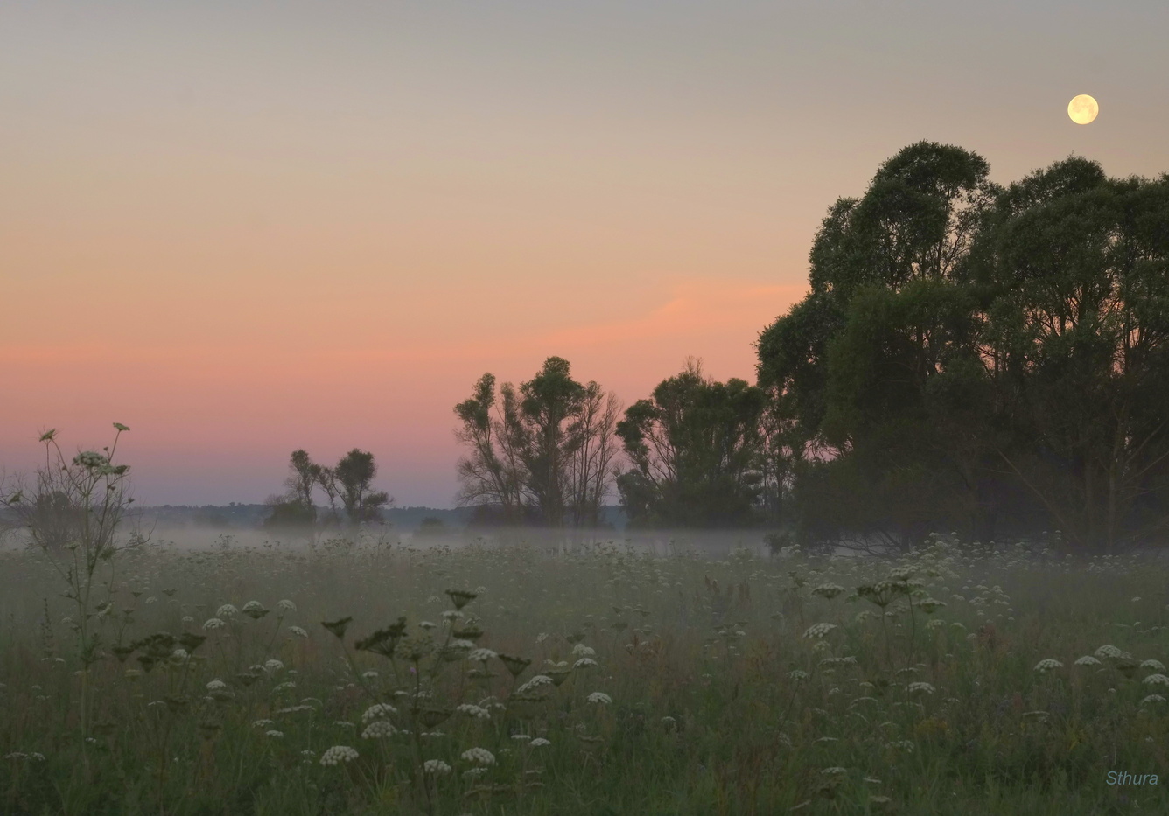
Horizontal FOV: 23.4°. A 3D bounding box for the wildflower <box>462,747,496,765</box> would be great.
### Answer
[{"bbox_3d":[-0.258,0.850,6.900,0.084,0.040,0.082,0,-2,0],"label":"wildflower"}]

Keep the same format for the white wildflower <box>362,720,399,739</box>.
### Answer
[{"bbox_3d":[-0.499,0.786,6.900,0.089,0.042,0.086,0,-2,0],"label":"white wildflower"}]

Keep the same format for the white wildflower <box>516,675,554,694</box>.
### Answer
[{"bbox_3d":[-0.124,0.695,7.100,0.096,0.043,0.093,0,-2,0],"label":"white wildflower"}]

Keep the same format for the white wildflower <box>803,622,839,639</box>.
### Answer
[{"bbox_3d":[0.636,0.600,7.600,0.095,0.041,0.092,0,-2,0],"label":"white wildflower"}]

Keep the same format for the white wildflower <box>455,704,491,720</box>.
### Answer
[{"bbox_3d":[-0.280,0.764,7.100,0.087,0.036,0.084,0,-2,0],"label":"white wildflower"}]

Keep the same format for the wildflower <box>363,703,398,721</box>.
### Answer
[{"bbox_3d":[-0.506,0.754,7.000,0.090,0.042,0.087,0,-2,0],"label":"wildflower"}]

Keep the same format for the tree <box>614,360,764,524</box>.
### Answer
[{"bbox_3d":[6.613,2.372,175.000,9.371,10.795,7.965,0,-2,0],"label":"tree"}]

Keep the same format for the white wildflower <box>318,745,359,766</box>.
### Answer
[{"bbox_3d":[-0.574,0.812,6.600,0.094,0.044,0.091,0,-2,0],"label":"white wildflower"}]

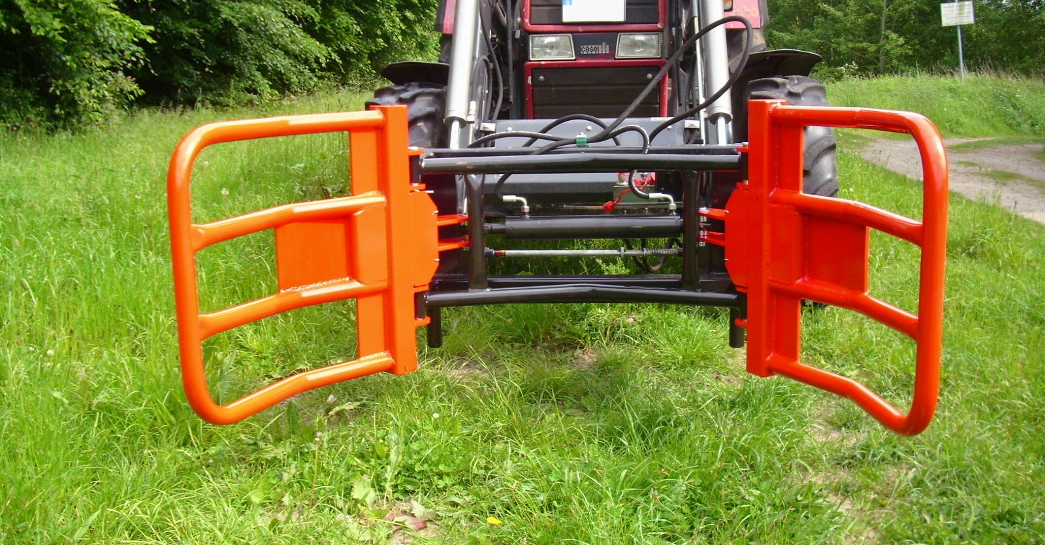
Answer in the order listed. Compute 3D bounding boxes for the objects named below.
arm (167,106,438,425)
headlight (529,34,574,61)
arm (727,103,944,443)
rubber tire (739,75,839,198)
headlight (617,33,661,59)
[{"bbox_3d":[-0.640,-0.046,3.380,0.207,0.878,1.071,6,13,36],"label":"arm"},{"bbox_3d":[0.124,-0.911,4.524,0.182,0.102,0.080,0,11,7],"label":"headlight"},{"bbox_3d":[0.898,-0.051,3.235,0.175,0.878,1.086,-4,11,-17],"label":"arm"},{"bbox_3d":[1.208,-0.300,5.163,0.360,1.200,1.200,0,11,7],"label":"rubber tire"},{"bbox_3d":[0.466,-0.909,4.489,0.182,0.102,0.080,0,11,7],"label":"headlight"}]

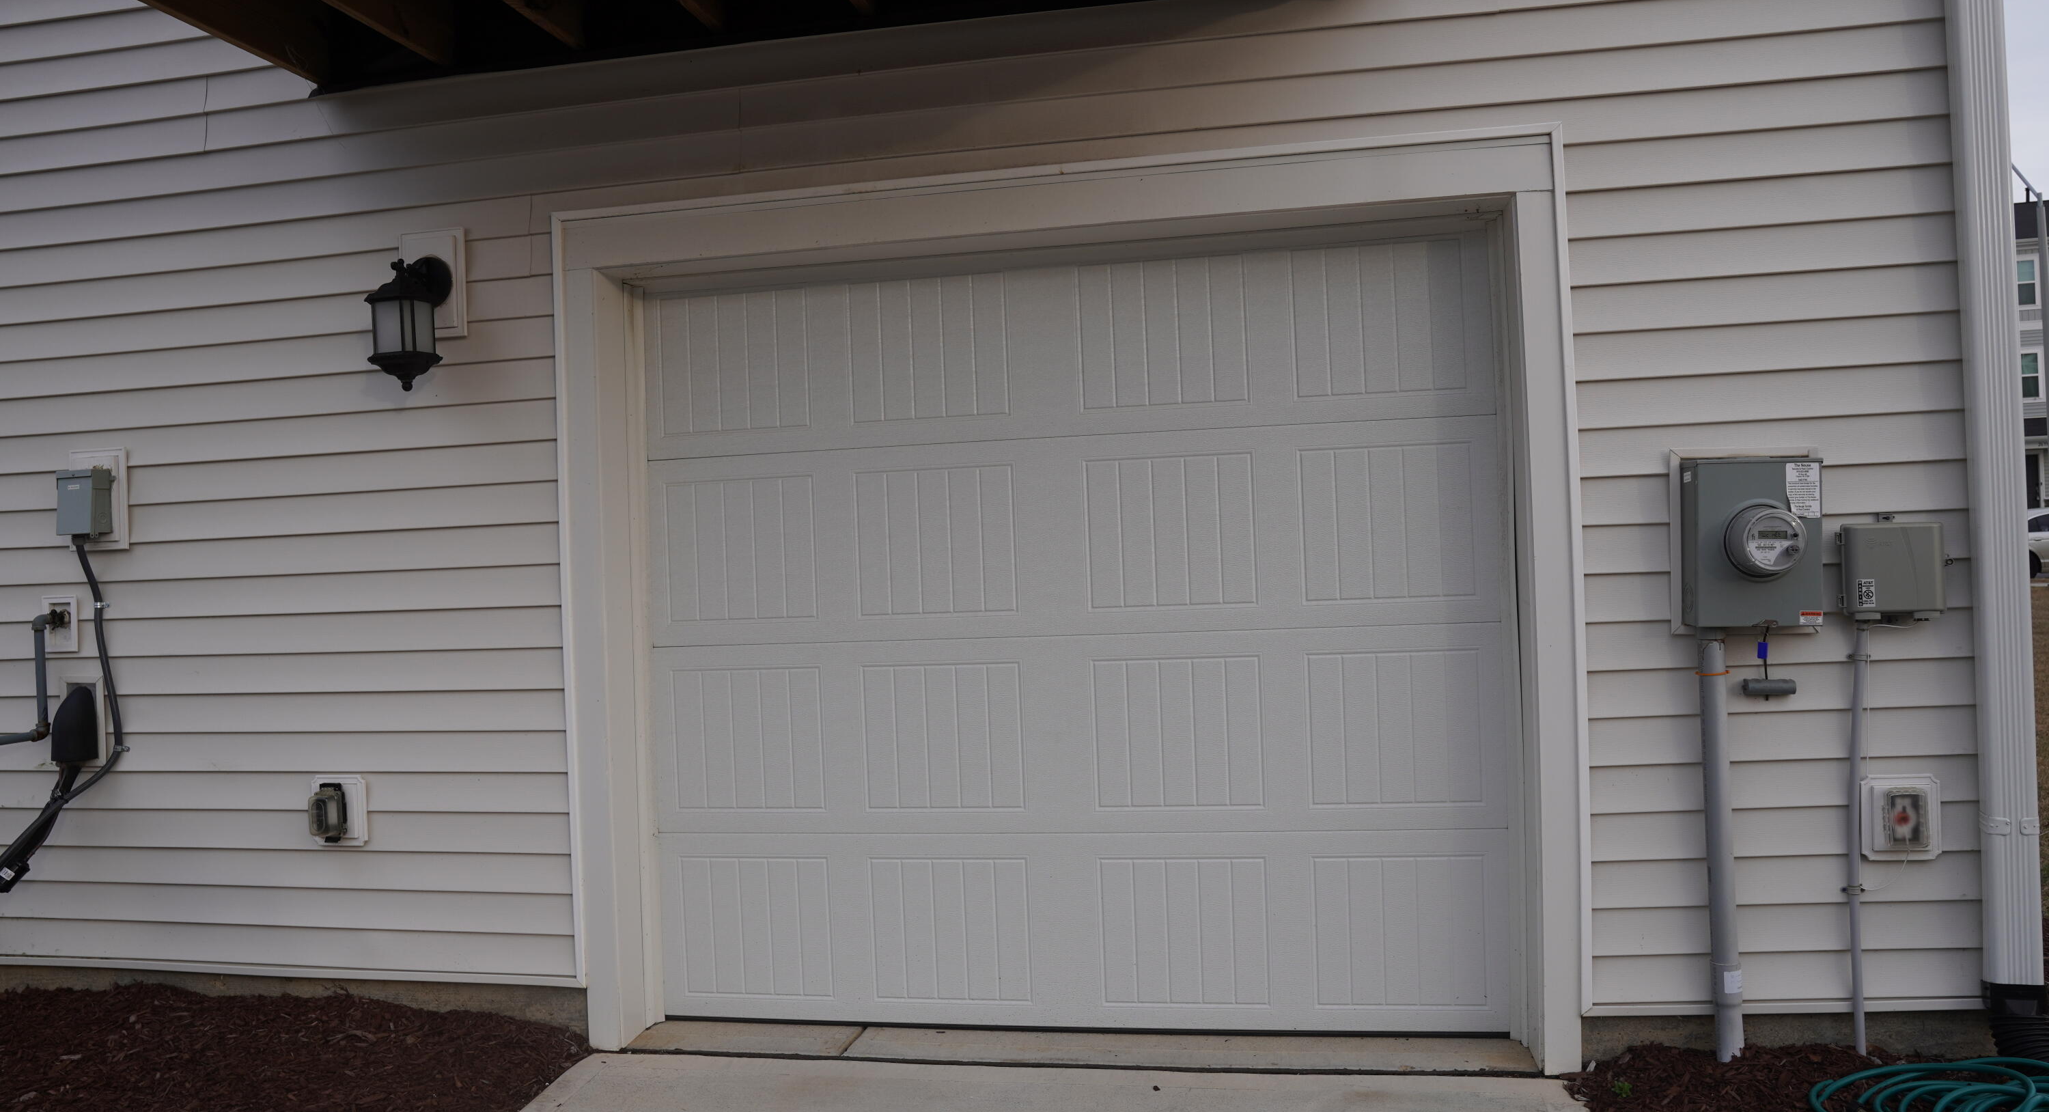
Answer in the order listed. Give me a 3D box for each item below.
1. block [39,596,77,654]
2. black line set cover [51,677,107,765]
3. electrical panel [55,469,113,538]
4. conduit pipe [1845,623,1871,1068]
[{"bbox_3d":[-2.895,0.207,4.081,0.124,0.164,0.030,-2,0,10],"label":"block"},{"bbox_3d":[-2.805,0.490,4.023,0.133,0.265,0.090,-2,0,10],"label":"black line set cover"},{"bbox_3d":[-2.757,-0.153,4.009,0.116,0.187,0.070,-2,0,10],"label":"electrical panel"},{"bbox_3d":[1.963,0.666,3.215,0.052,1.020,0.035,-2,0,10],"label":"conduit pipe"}]

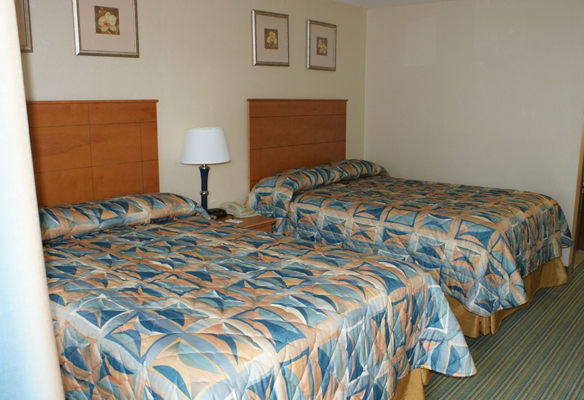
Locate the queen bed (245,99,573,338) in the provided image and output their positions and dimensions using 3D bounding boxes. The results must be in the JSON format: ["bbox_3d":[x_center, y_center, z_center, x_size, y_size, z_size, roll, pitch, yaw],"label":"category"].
[{"bbox_3d":[0.904,-0.078,4.137,2.175,1.489,1.548,10,15,41],"label":"queen bed"}]

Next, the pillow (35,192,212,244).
[{"bbox_3d":[-1.120,0.087,3.093,0.423,0.204,1.285,10,15,41],"label":"pillow"}]

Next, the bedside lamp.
[{"bbox_3d":[-0.622,-0.168,3.677,0.358,0.723,0.358,0,11,0],"label":"bedside lamp"}]

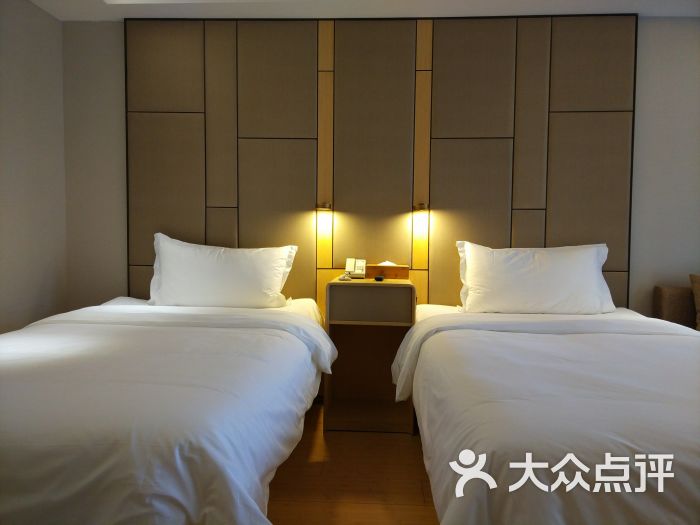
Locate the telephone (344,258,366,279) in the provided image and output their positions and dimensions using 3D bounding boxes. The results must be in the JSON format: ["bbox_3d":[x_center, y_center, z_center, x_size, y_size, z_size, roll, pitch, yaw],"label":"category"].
[{"bbox_3d":[0.034,0.035,2.755,0.120,0.110,0.160,1,3,5],"label":"telephone"}]

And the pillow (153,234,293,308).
[{"bbox_3d":[-0.704,0.050,2.599,0.770,0.410,0.180,1,-17,2],"label":"pillow"}]

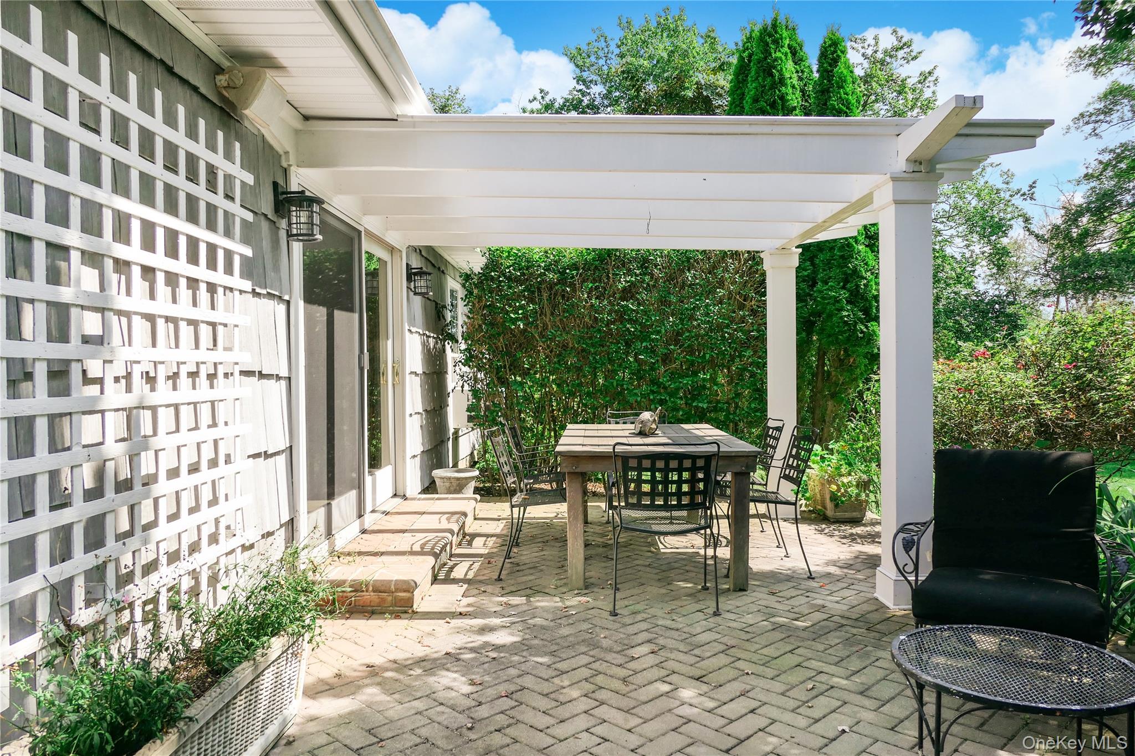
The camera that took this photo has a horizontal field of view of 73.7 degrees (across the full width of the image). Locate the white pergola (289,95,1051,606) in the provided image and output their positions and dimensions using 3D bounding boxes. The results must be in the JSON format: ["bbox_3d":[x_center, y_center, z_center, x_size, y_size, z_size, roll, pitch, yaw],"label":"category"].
[{"bbox_3d":[0.530,-0.070,5.030,3.800,2.450,3.500,0,0,0],"label":"white pergola"}]

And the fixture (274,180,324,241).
[{"bbox_3d":[-1.262,-0.780,3.585,0.225,0.275,0.190,0,0,0],"label":"fixture"}]

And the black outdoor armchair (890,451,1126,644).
[{"bbox_3d":[1.650,0.715,2.860,0.720,0.880,0.780,0,0,26],"label":"black outdoor armchair"}]

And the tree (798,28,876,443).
[{"bbox_3d":[2.920,-1.280,8.200,1.000,4.950,1.000,0,0,0],"label":"tree"}]

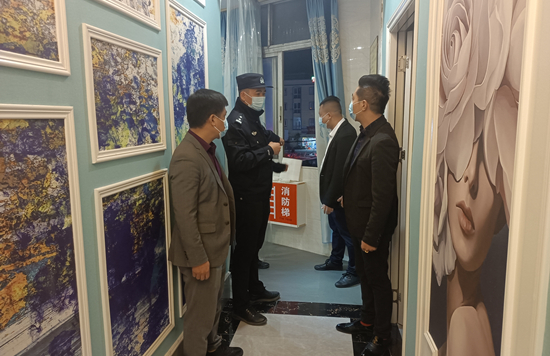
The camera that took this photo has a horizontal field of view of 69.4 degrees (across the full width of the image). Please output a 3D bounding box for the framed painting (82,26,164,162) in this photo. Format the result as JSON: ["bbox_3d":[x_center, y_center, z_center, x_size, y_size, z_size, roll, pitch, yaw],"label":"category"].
[{"bbox_3d":[-0.627,-0.350,1.750,0.030,0.500,0.600,1,8,11],"label":"framed painting"}]

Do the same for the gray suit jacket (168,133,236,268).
[{"bbox_3d":[-0.419,0.101,2.315,0.310,0.750,0.480,1,8,12],"label":"gray suit jacket"}]

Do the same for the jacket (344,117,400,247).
[{"bbox_3d":[0.630,0.011,2.638,0.310,0.800,0.480,-2,8,-13],"label":"jacket"}]

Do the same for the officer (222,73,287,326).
[{"bbox_3d":[-0.153,0.199,3.046,0.420,1.590,0.520,1,8,13],"label":"officer"}]

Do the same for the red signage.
[{"bbox_3d":[0.068,0.283,4.488,0.450,0.454,0.030,5,10,37],"label":"red signage"}]

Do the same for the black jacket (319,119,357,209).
[{"bbox_3d":[0.624,-0.147,3.736,0.310,0.770,0.480,-2,8,-8],"label":"black jacket"}]

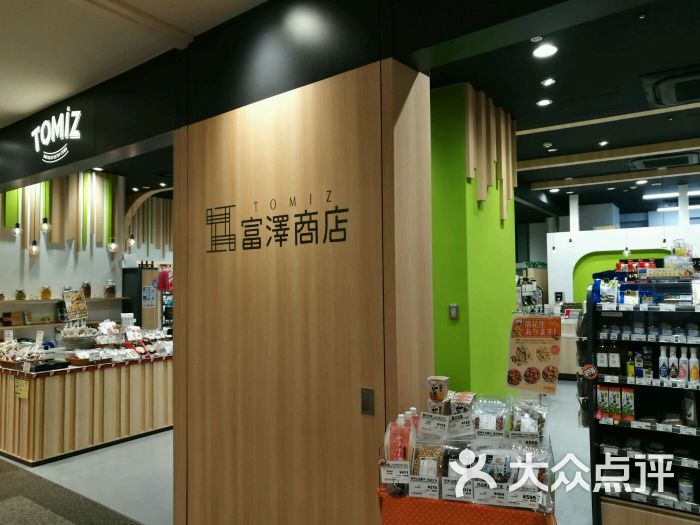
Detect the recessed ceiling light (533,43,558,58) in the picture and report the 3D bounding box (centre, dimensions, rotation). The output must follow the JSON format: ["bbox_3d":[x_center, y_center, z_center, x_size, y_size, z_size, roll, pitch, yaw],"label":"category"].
[{"bbox_3d":[1.318,-1.435,3.681,0.160,0.040,0.160,-3,-3,38],"label":"recessed ceiling light"}]

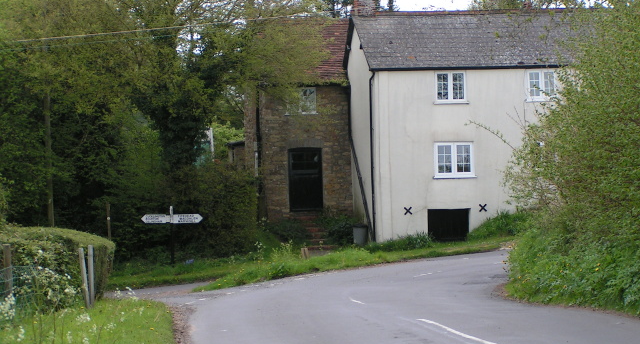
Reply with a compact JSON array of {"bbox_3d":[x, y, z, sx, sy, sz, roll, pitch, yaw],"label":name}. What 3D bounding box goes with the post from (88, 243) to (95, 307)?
[{"bbox_3d":[-3.578,1.626,28.700,0.080,0.960,0.080,-1,0,-11],"label":"post"}]

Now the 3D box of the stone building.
[{"bbox_3d":[-0.682,-1.555,57.500,2.850,6.350,4.200,-1,0,-9],"label":"stone building"}]

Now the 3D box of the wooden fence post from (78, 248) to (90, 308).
[{"bbox_3d":[-3.662,1.658,28.500,0.075,0.940,0.075,-7,0,-11],"label":"wooden fence post"}]

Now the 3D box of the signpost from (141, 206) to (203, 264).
[{"bbox_3d":[-3.962,1.740,49.000,1.660,1.700,0.130,-1,0,-3],"label":"signpost"}]

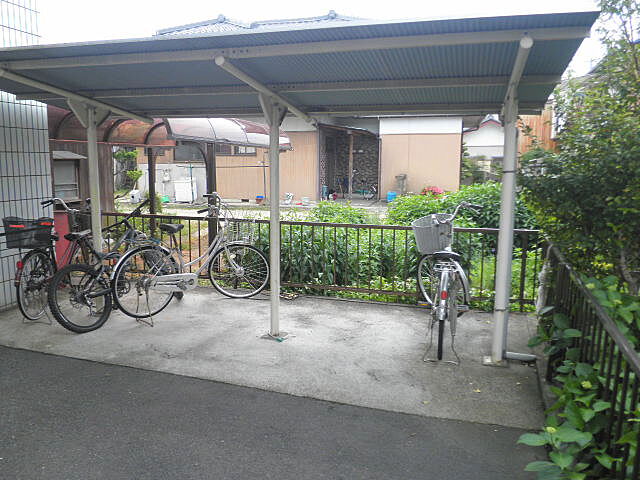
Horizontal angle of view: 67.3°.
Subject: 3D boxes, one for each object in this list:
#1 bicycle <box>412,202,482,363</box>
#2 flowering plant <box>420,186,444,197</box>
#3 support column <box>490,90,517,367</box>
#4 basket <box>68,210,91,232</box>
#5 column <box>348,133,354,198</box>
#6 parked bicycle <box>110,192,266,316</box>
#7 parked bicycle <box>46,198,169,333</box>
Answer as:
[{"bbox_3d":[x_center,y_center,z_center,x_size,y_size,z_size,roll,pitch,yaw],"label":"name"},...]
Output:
[{"bbox_3d":[1.044,0.298,4.068,0.640,1.120,1.760,3,8,17],"label":"bicycle"},{"bbox_3d":[2.925,-1.209,12.500,0.650,0.500,0.600,1,8,5],"label":"flowering plant"},{"bbox_3d":[1.368,-0.044,3.541,0.105,1.950,0.105,2,8,16],"label":"support column"},{"bbox_3d":[-2.631,-0.206,5.360,0.330,0.250,0.260,1,8,0],"label":"basket"},{"bbox_3d":[1.101,-2.604,16.800,0.130,2.300,0.130,1,8,4],"label":"column"},{"bbox_3d":[-1.230,0.158,4.854,0.600,1.130,1.760,8,11,44],"label":"parked bicycle"},{"bbox_3d":[-1.945,0.253,4.640,0.580,1.020,1.530,-7,4,24],"label":"parked bicycle"}]

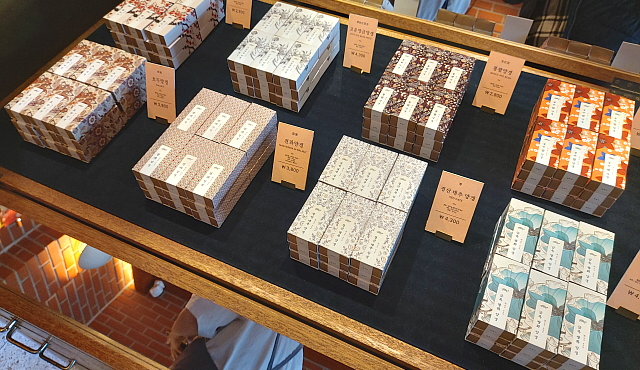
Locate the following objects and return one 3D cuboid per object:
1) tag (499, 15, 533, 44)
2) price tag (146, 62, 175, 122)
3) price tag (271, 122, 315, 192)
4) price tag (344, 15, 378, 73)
[{"bbox_3d":[0.403,-0.305,0.974,0.052,0.092,0.008,21,41,16],"label":"tag"},{"bbox_3d":[-0.252,-0.145,0.733,0.052,0.092,0.008,14,29,10],"label":"price tag"},{"bbox_3d":[-0.040,-0.040,0.656,0.052,0.092,0.008,16,28,12],"label":"price tag"},{"bbox_3d":[0.070,-0.246,0.803,0.052,0.092,0.008,15,31,11],"label":"price tag"}]

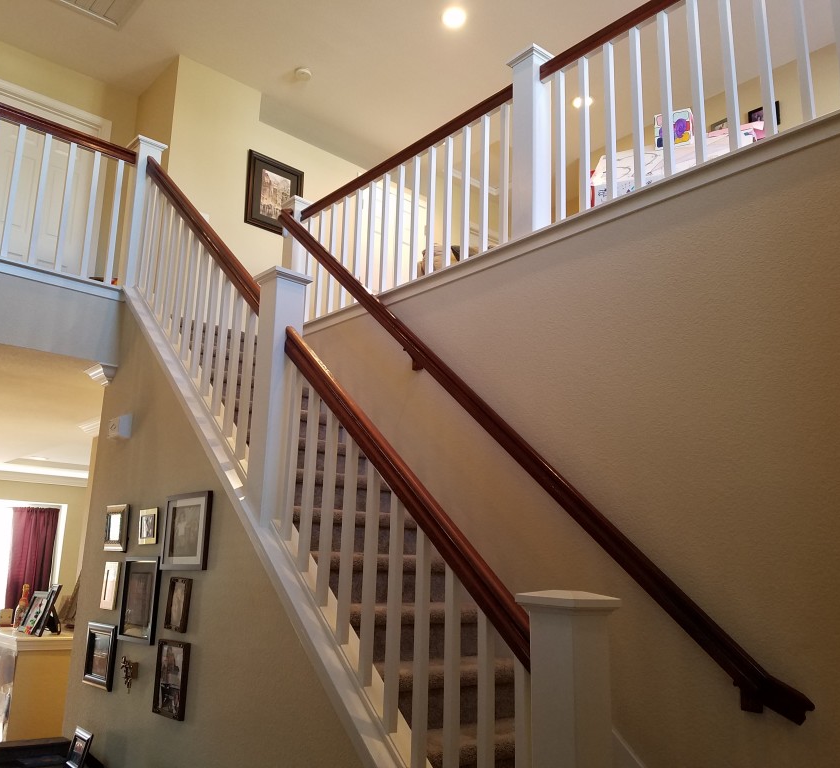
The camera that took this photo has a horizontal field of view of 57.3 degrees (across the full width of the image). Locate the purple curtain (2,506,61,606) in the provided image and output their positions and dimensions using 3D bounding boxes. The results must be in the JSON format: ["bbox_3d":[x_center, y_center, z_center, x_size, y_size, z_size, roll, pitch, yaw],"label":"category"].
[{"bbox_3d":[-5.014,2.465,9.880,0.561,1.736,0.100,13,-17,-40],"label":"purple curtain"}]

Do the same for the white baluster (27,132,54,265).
[{"bbox_3d":[-2.072,-1.006,4.199,0.032,0.759,0.032,13,-17,-40],"label":"white baluster"}]

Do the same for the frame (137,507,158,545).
[{"bbox_3d":[-1.250,0.659,3.552,0.015,0.158,0.195,13,-17,-40],"label":"frame"}]

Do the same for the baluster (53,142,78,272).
[{"bbox_3d":[-1.972,-0.984,4.284,0.032,0.759,0.032,13,-17,-40],"label":"baluster"}]

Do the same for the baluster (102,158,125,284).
[{"bbox_3d":[-1.773,-0.939,4.454,0.032,0.759,0.032,13,-17,-40],"label":"baluster"}]

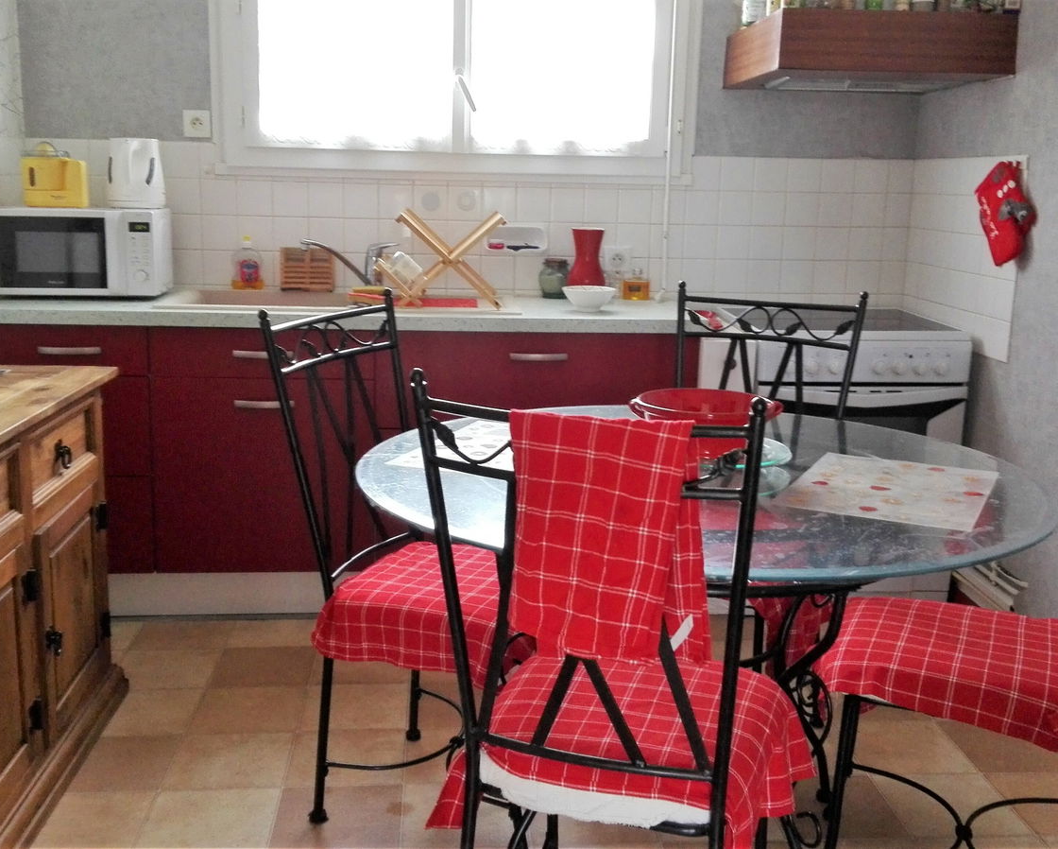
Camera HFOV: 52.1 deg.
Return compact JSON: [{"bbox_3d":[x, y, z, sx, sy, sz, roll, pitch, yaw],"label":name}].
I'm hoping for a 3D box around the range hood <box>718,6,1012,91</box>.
[{"bbox_3d":[0.944,-1.060,3.099,0.627,0.155,0.576,0,12,-4],"label":"range hood"}]

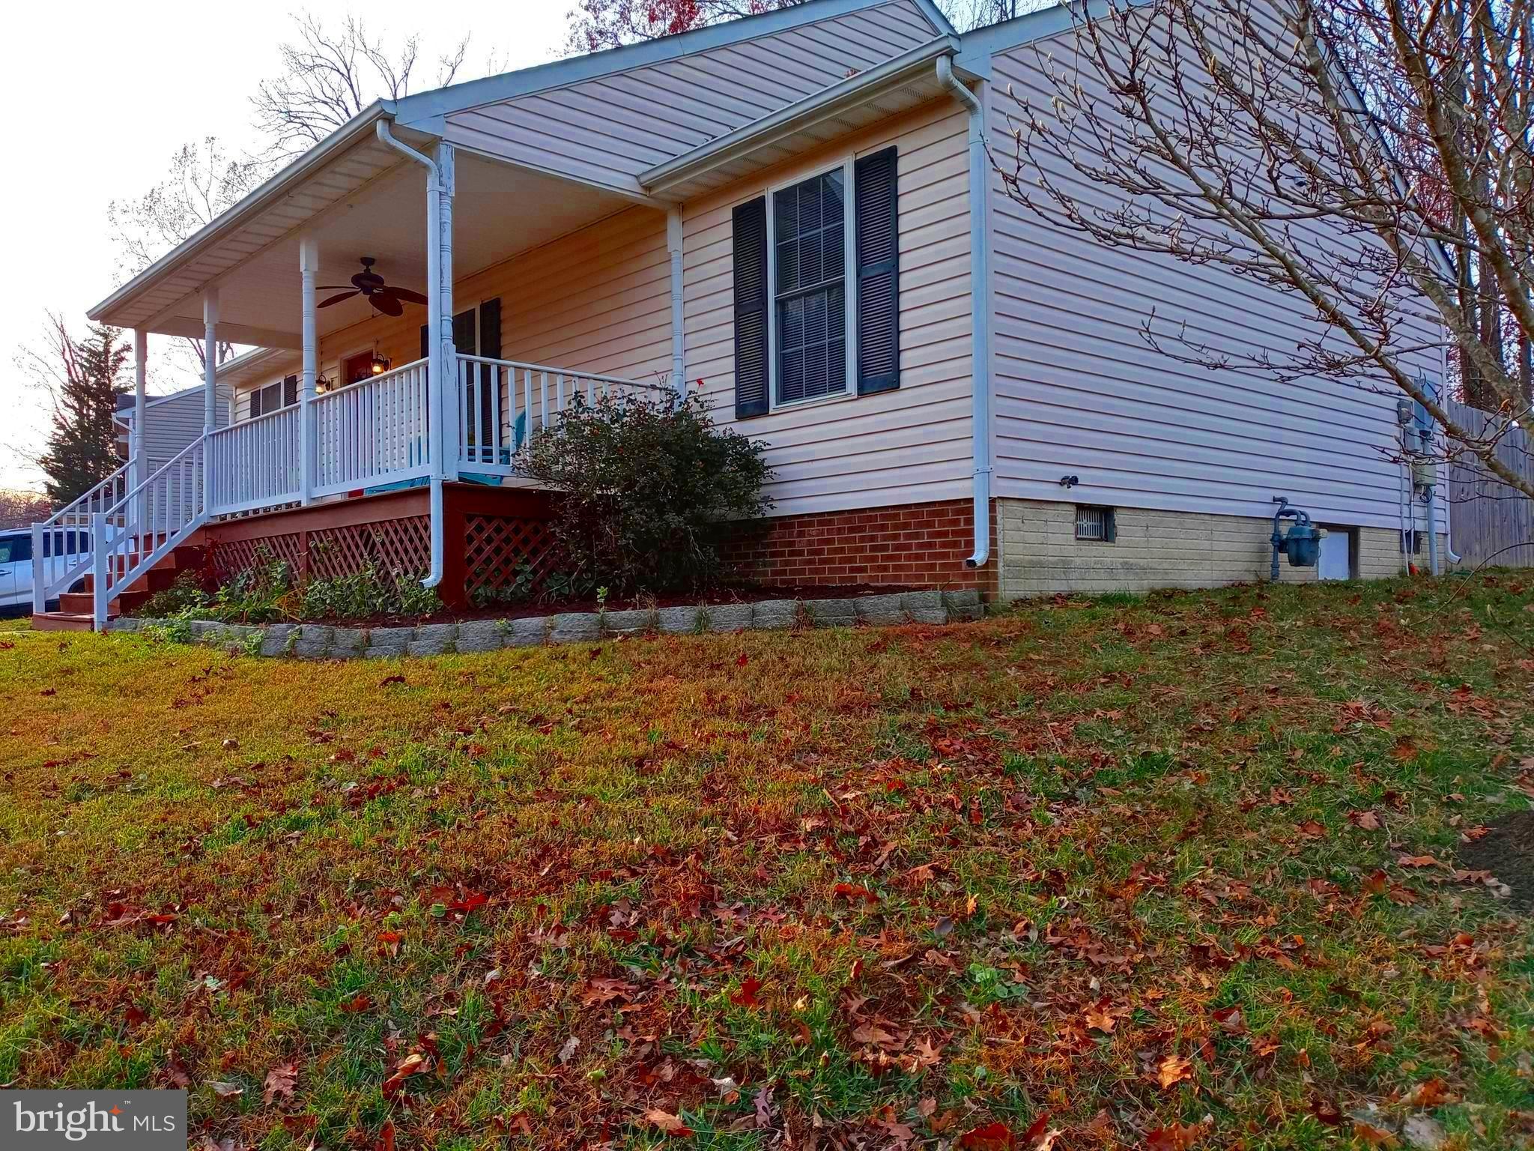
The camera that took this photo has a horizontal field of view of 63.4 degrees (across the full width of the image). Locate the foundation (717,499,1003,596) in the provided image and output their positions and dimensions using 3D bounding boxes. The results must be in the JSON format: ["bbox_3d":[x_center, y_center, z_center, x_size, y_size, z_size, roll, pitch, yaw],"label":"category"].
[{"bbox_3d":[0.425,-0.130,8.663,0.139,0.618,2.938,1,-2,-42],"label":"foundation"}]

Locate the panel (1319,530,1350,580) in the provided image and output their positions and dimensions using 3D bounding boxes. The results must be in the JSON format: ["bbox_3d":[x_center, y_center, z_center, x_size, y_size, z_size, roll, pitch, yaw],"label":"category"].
[{"bbox_3d":[4.972,-0.171,10.943,0.767,0.443,0.045,1,-2,-42],"label":"panel"}]

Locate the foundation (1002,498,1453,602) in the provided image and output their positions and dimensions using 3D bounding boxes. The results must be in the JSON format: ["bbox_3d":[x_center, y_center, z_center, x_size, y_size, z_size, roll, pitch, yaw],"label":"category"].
[{"bbox_3d":[4.100,-0.131,10.162,7.411,0.618,0.199,1,-2,-42],"label":"foundation"}]

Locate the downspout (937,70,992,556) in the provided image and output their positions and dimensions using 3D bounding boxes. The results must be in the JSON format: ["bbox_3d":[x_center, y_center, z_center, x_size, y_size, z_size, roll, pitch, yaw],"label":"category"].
[{"bbox_3d":[1.189,-1.570,7.433,0.388,3.058,0.085,1,-2,-42],"label":"downspout"}]

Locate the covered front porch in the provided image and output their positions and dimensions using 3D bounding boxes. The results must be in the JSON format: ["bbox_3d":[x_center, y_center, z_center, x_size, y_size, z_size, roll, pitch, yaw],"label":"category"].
[{"bbox_3d":[-4.196,-1.259,11.345,3.088,3.416,7.211,1,-2,-42],"label":"covered front porch"}]

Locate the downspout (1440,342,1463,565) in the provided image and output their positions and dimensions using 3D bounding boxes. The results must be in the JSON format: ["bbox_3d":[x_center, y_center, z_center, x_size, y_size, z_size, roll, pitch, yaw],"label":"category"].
[{"bbox_3d":[7.032,-1.438,12.776,0.369,2.639,0.080,1,-2,-42],"label":"downspout"}]

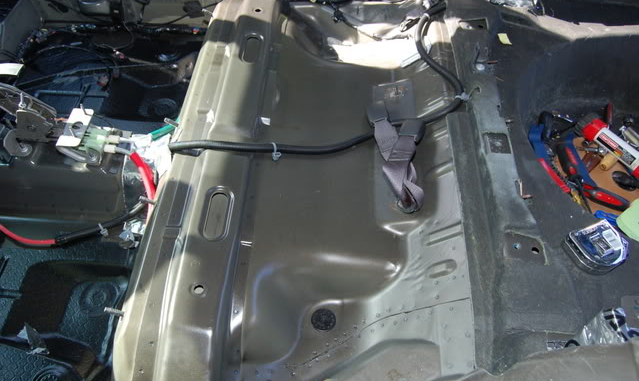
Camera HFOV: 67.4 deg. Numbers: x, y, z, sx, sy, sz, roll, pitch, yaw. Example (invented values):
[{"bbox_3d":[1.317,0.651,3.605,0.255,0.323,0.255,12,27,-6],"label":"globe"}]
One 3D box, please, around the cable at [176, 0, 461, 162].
[{"bbox_3d":[0.011,-0.283,1.218,0.698,0.139,0.494,3,57,2],"label":"cable"}]

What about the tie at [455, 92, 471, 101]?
[{"bbox_3d":[0.346,-0.228,1.161,0.036,0.026,0.010,3,57,2],"label":"tie"}]

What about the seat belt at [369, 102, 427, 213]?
[{"bbox_3d":[0.185,-0.096,1.151,0.131,0.055,0.311,3,57,2],"label":"seat belt"}]

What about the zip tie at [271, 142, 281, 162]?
[{"bbox_3d":[-0.107,-0.093,1.167,0.020,0.027,0.036,3,57,2],"label":"zip tie"}]

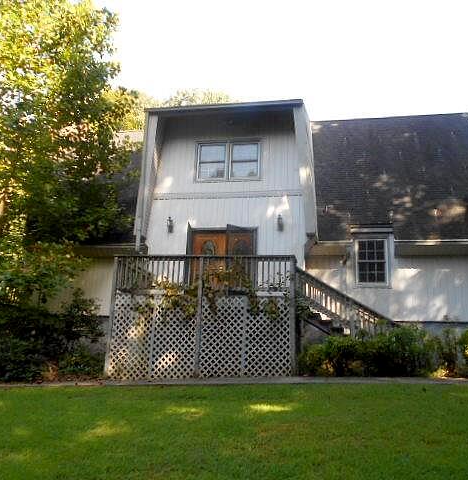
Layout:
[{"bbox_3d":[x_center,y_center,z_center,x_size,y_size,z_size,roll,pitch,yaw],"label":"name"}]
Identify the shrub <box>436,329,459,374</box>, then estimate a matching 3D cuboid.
[{"bbox_3d":[4.981,2.603,11.221,0.460,1.050,0.460,0,-14,10],"label":"shrub"}]

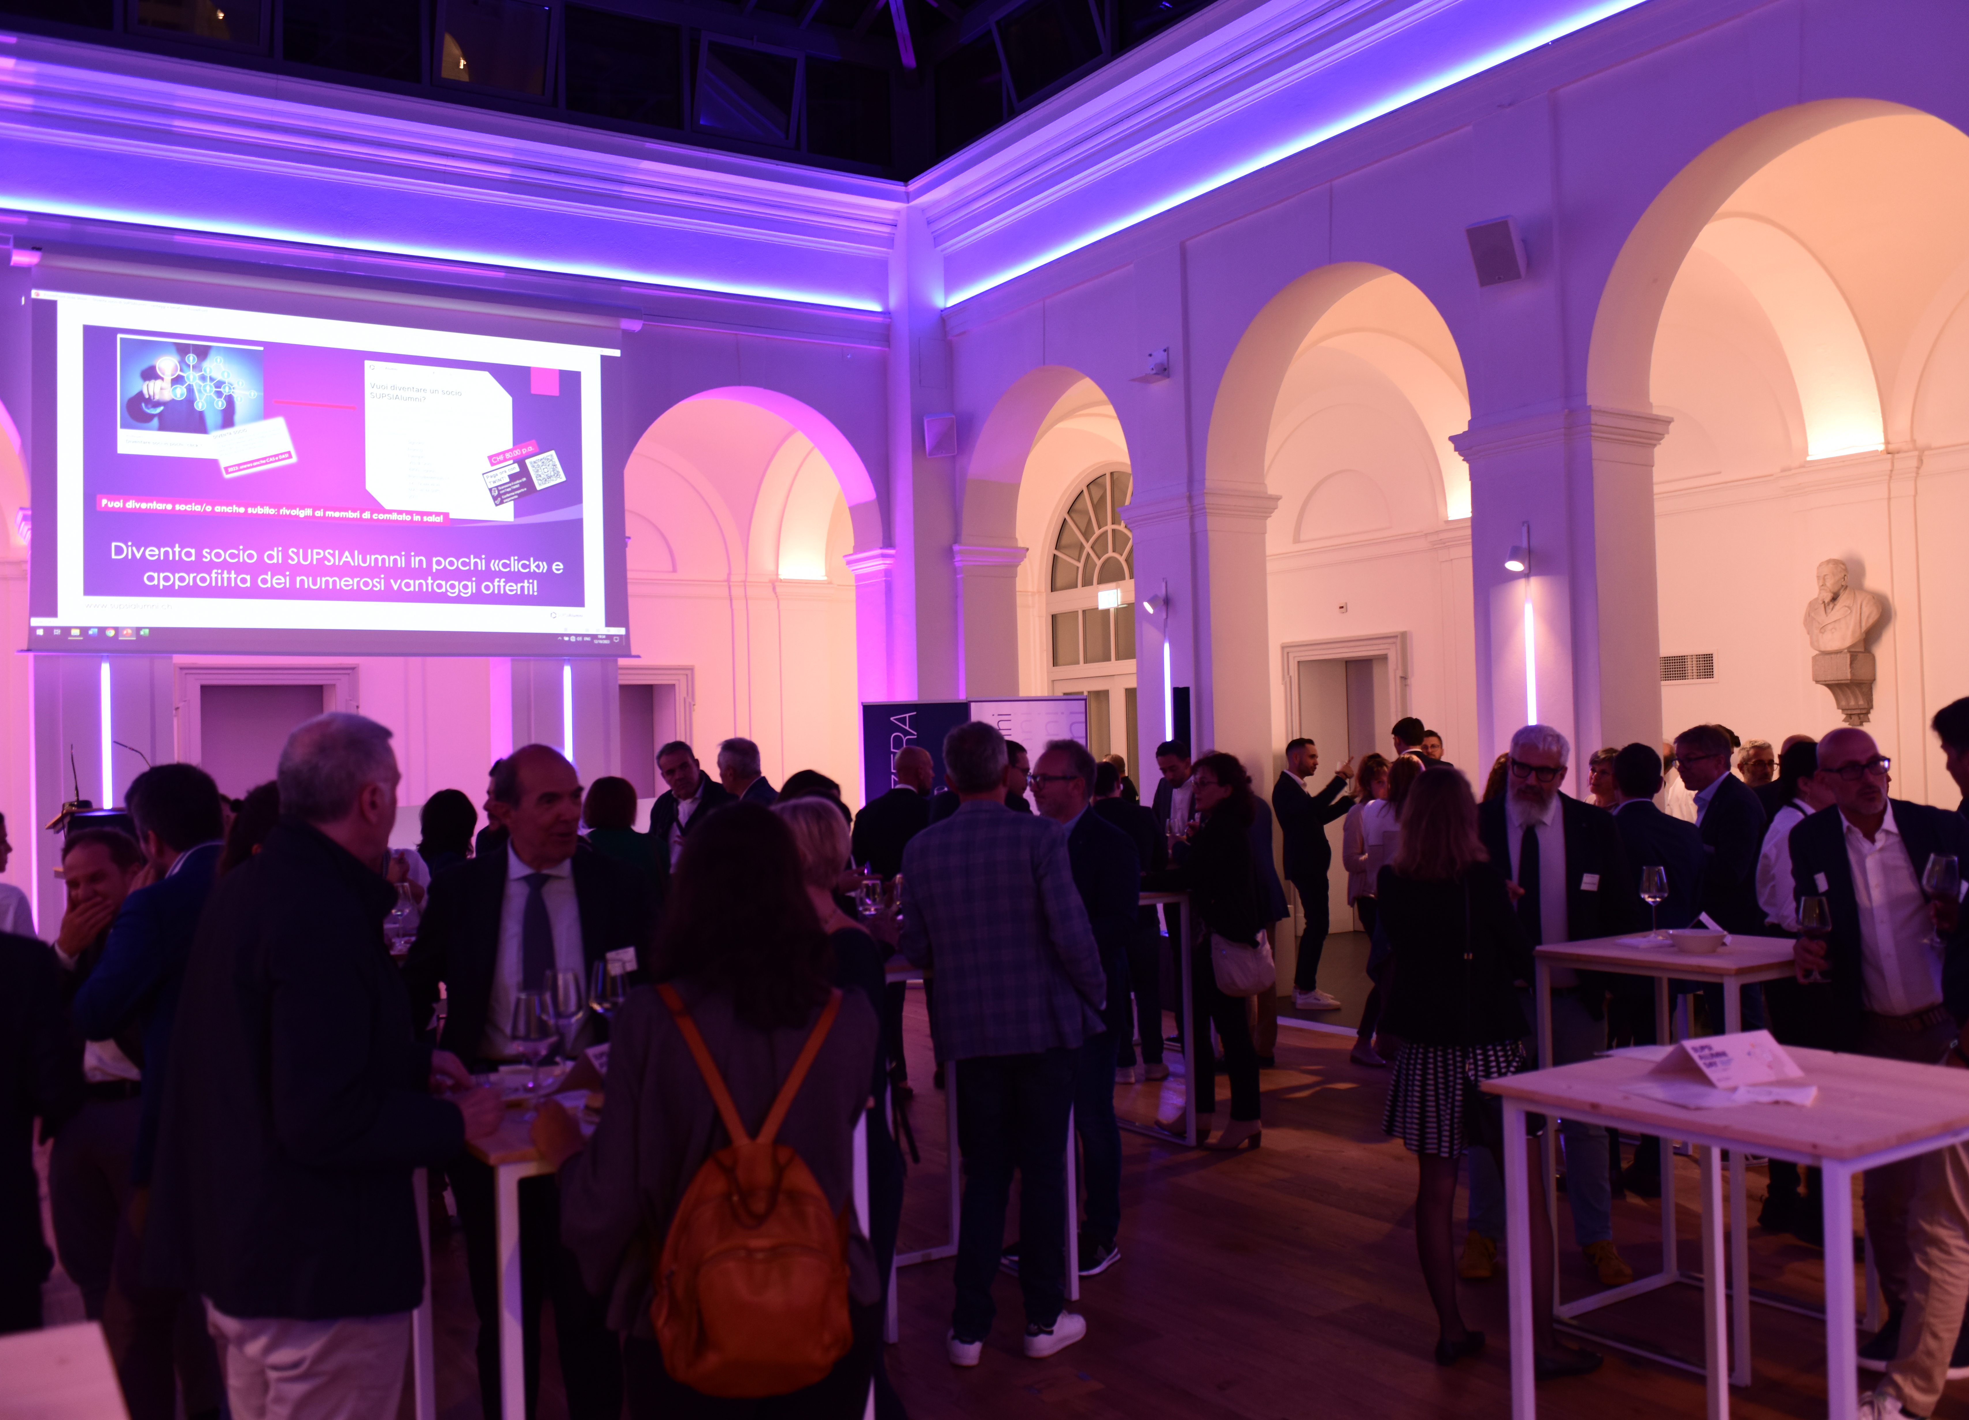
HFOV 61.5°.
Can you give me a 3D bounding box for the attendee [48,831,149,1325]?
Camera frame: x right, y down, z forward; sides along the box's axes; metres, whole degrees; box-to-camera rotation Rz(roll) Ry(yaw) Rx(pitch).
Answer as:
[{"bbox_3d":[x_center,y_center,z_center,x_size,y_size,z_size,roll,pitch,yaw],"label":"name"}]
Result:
[{"bbox_3d":[-2.168,1.078,4.100,0.550,1.590,0.480,-2,-1,23],"label":"attendee"}]

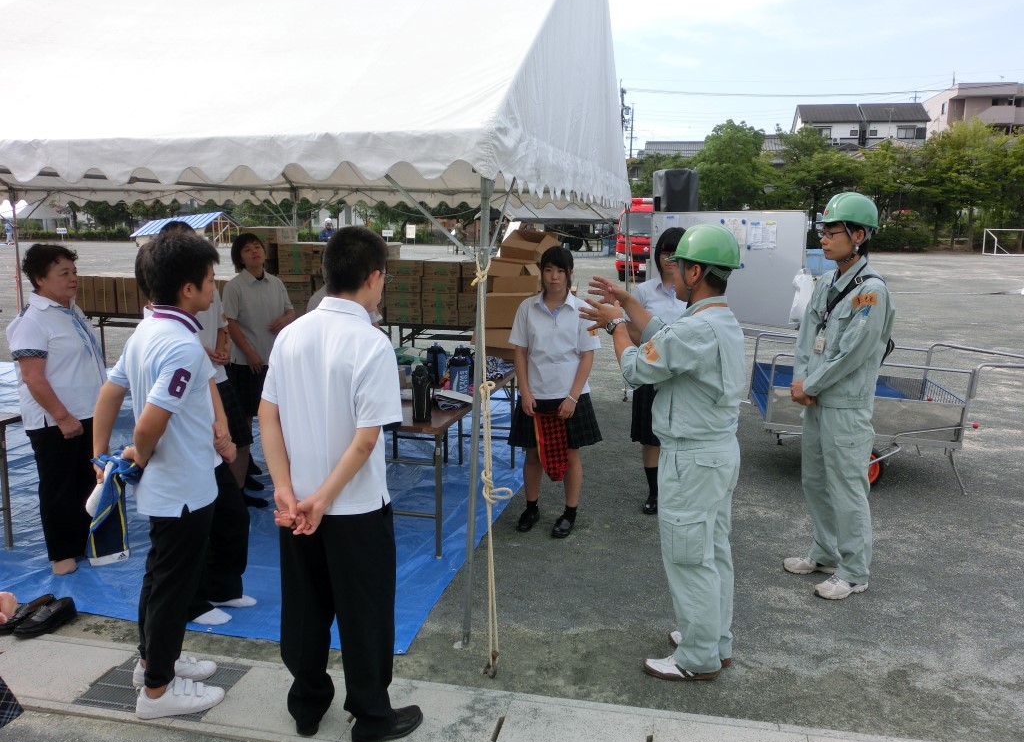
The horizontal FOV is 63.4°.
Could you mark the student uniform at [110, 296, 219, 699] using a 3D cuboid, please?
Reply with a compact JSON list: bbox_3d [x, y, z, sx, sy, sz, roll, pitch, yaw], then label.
[{"bbox_3d":[-1.248,0.448,2.954,0.330,1.350,0.470,-6,12,-31],"label":"student uniform"}]

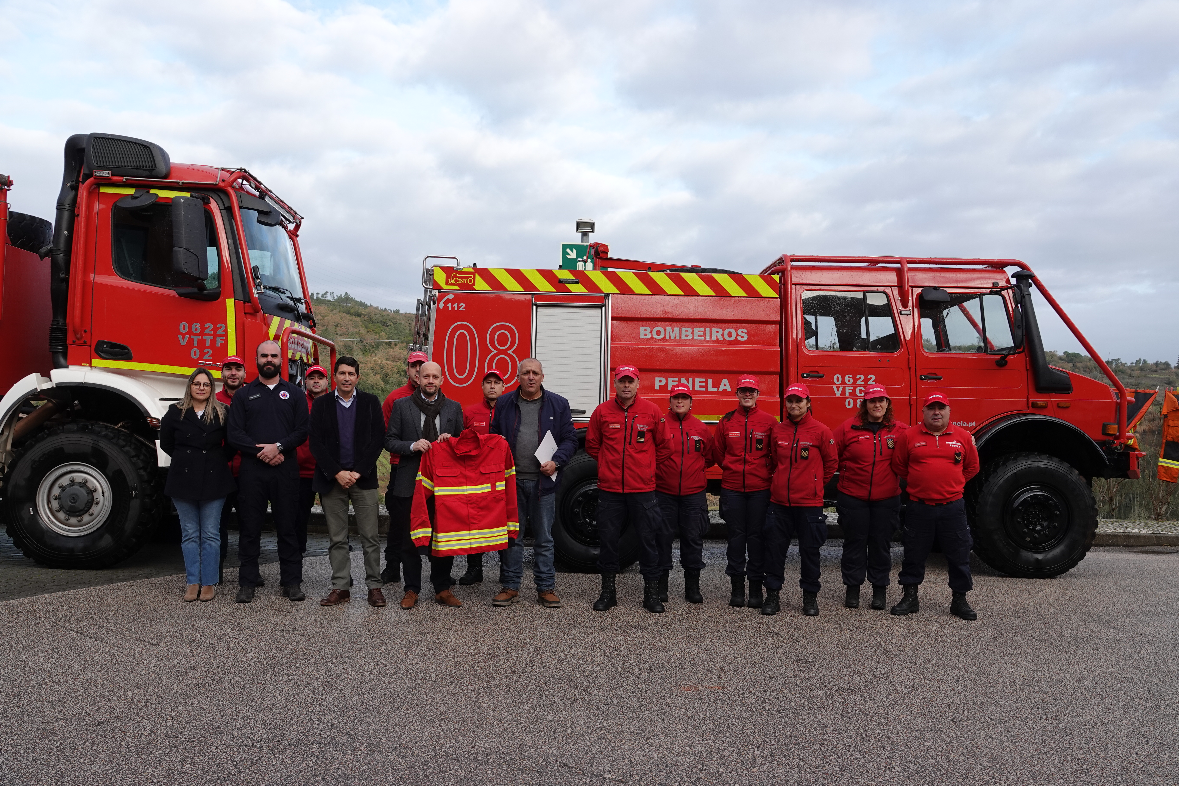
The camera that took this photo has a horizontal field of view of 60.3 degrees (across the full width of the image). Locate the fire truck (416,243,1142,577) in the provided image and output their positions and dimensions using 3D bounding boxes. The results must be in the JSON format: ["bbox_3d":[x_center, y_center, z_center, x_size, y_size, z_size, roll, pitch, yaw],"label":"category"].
[{"bbox_3d":[1.668,0.145,9.973,6.550,2.980,2.450,1,-2,0],"label":"fire truck"}]

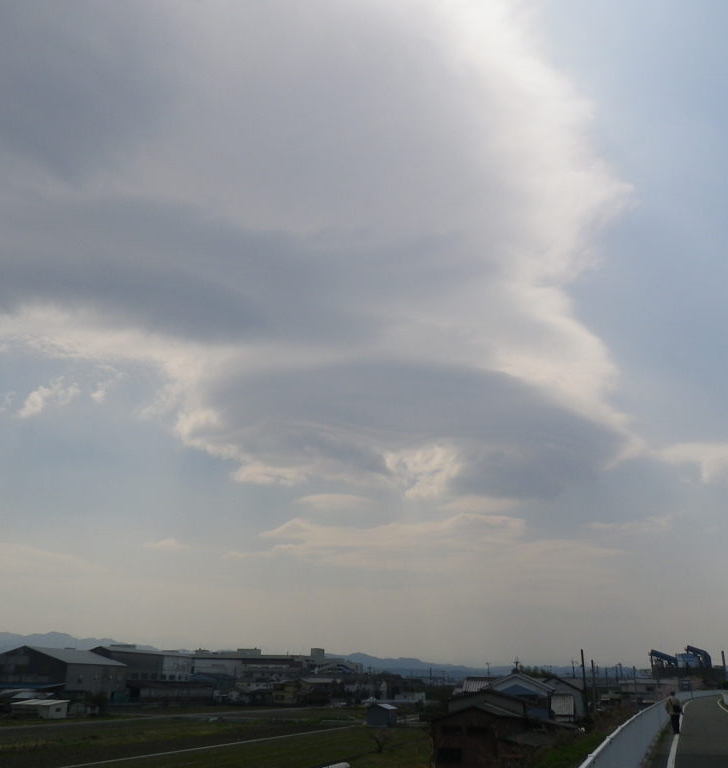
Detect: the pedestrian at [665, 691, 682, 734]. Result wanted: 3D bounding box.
[{"bbox_3d":[12.995,13.782,34.697,0.580,1.660,0.400,-7,-21,19],"label":"pedestrian"}]

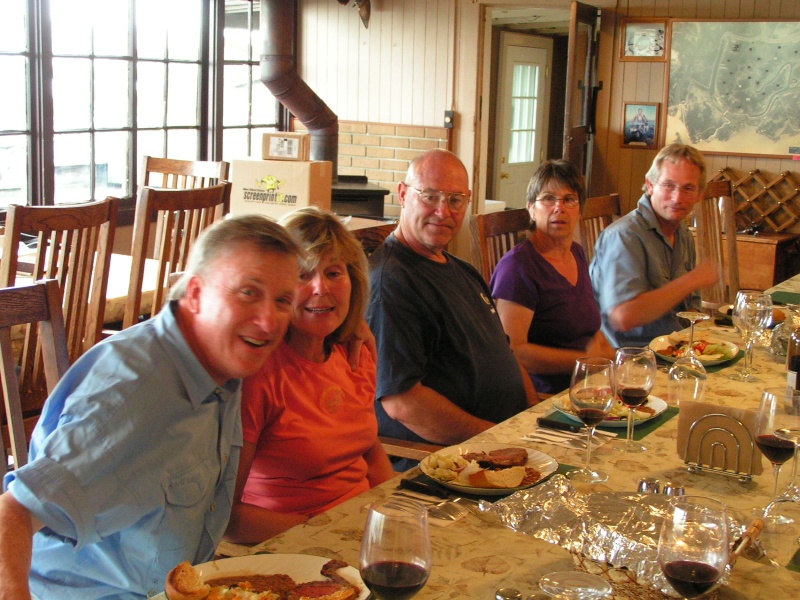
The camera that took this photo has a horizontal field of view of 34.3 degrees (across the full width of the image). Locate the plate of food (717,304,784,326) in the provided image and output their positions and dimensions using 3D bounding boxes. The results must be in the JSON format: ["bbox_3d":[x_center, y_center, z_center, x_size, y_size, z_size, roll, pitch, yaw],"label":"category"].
[{"bbox_3d":[1.179,0.042,4.292,0.256,0.048,0.256,2,10,0],"label":"plate of food"}]

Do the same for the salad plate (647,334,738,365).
[{"bbox_3d":[0.831,0.140,3.665,0.258,0.044,0.258,2,10,0],"label":"salad plate"}]

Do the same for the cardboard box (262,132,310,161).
[{"bbox_3d":[-0.593,-0.803,6.796,0.216,0.138,0.155,3,10,8],"label":"cardboard box"}]

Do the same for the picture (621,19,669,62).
[{"bbox_3d":[1.359,-1.446,7.200,0.270,0.243,0.025,7,11,27],"label":"picture"}]

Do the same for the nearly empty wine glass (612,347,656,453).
[{"bbox_3d":[0.489,0.208,2.708,0.090,0.211,0.090,7,11,30],"label":"nearly empty wine glass"}]

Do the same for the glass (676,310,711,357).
[{"bbox_3d":[0.706,0.141,3.139,0.090,0.211,0.090,7,11,30],"label":"glass"}]

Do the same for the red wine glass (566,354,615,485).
[{"bbox_3d":[0.366,0.228,2.470,0.088,0.225,0.088,2,10,0],"label":"red wine glass"}]

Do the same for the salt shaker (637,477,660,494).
[{"bbox_3d":[0.432,0.351,2.261,0.042,0.075,0.042,7,11,30],"label":"salt shaker"}]

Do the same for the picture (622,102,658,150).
[{"bbox_3d":[1.426,-1.032,7.664,0.224,0.270,0.022,7,11,29],"label":"picture"}]

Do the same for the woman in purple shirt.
[{"bbox_3d":[0.611,0.225,3.898,0.470,1.260,0.680,-7,13,-42],"label":"woman in purple shirt"}]

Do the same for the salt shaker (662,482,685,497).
[{"bbox_3d":[0.470,0.352,2.236,0.040,0.066,0.040,7,11,29],"label":"salt shaker"}]

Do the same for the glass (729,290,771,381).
[{"bbox_3d":[0.902,0.094,3.355,0.088,0.222,0.088,7,11,29],"label":"glass"}]

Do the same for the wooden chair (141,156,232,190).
[{"bbox_3d":[-1.139,-0.081,5.866,0.460,1.090,0.540,8,11,31],"label":"wooden chair"}]

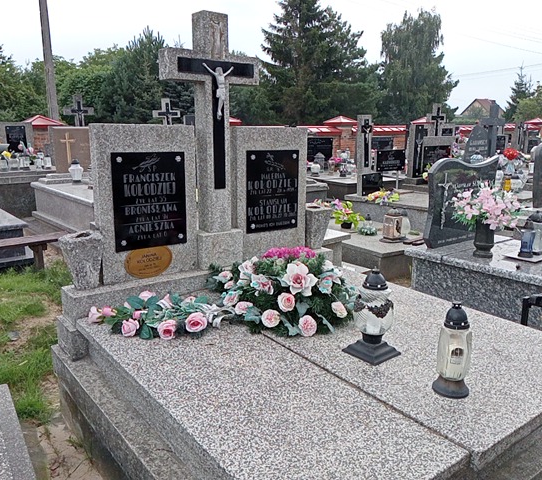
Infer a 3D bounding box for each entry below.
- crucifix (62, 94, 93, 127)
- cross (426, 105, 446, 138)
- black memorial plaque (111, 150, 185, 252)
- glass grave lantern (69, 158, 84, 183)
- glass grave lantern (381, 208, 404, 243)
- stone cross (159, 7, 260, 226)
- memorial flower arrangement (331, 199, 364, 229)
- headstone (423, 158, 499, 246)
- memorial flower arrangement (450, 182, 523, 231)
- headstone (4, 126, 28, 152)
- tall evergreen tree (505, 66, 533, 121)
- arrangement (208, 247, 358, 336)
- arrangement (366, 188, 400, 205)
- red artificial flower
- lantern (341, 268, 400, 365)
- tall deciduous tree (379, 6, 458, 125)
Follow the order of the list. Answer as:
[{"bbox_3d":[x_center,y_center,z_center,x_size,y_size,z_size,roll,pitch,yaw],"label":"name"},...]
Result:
[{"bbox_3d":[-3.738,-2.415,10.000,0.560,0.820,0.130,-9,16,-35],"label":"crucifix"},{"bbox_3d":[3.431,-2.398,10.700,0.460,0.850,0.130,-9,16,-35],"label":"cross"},{"bbox_3d":[-0.633,-0.206,2.725,0.400,0.500,0.025,-9,16,-36],"label":"black memorial plaque"},{"bbox_3d":[-2.823,-1.002,7.500,0.195,0.339,0.195,-4,14,-20],"label":"glass grave lantern"},{"bbox_3d":[1.212,-0.151,5.125,0.170,0.320,0.170,-9,16,-35],"label":"glass grave lantern"},{"bbox_3d":[-0.328,-0.629,2.898,0.562,1.180,0.115,-9,16,-36],"label":"stone cross"},{"bbox_3d":[0.782,-0.267,5.285,0.320,0.295,0.300,-3,14,-14],"label":"memorial flower arrangement"},{"bbox_3d":[1.631,-0.334,4.397,0.883,0.710,0.075,-9,15,-34],"label":"headstone"},{"bbox_3d":[1.525,-0.233,3.663,0.460,0.330,0.420,-9,16,-35],"label":"memorial flower arrangement"},{"bbox_3d":[-4.194,-1.657,8.551,0.290,0.420,0.030,-9,16,-36],"label":"headstone"},{"bbox_3d":[19.630,-10.601,40.249,2.700,5.501,2.700,7,15,24],"label":"tall evergreen tree"},{"bbox_3d":[0.059,0.206,2.639,0.720,0.300,0.660,-4,14,-17],"label":"arrangement"},{"bbox_3d":[1.243,-0.493,5.756,0.320,0.150,0.280,-9,16,-35],"label":"arrangement"},{"bbox_3d":[2.927,-1.040,6.300,0.175,0.140,0.160,1,13,1],"label":"red artificial flower"},{"bbox_3d":[0.426,0.297,2.135,0.175,0.355,0.175,-9,16,-35],"label":"lantern"},{"bbox_3d":[10.046,-11.280,35.500,5.300,8.900,5.300,-9,16,-35],"label":"tall deciduous tree"}]

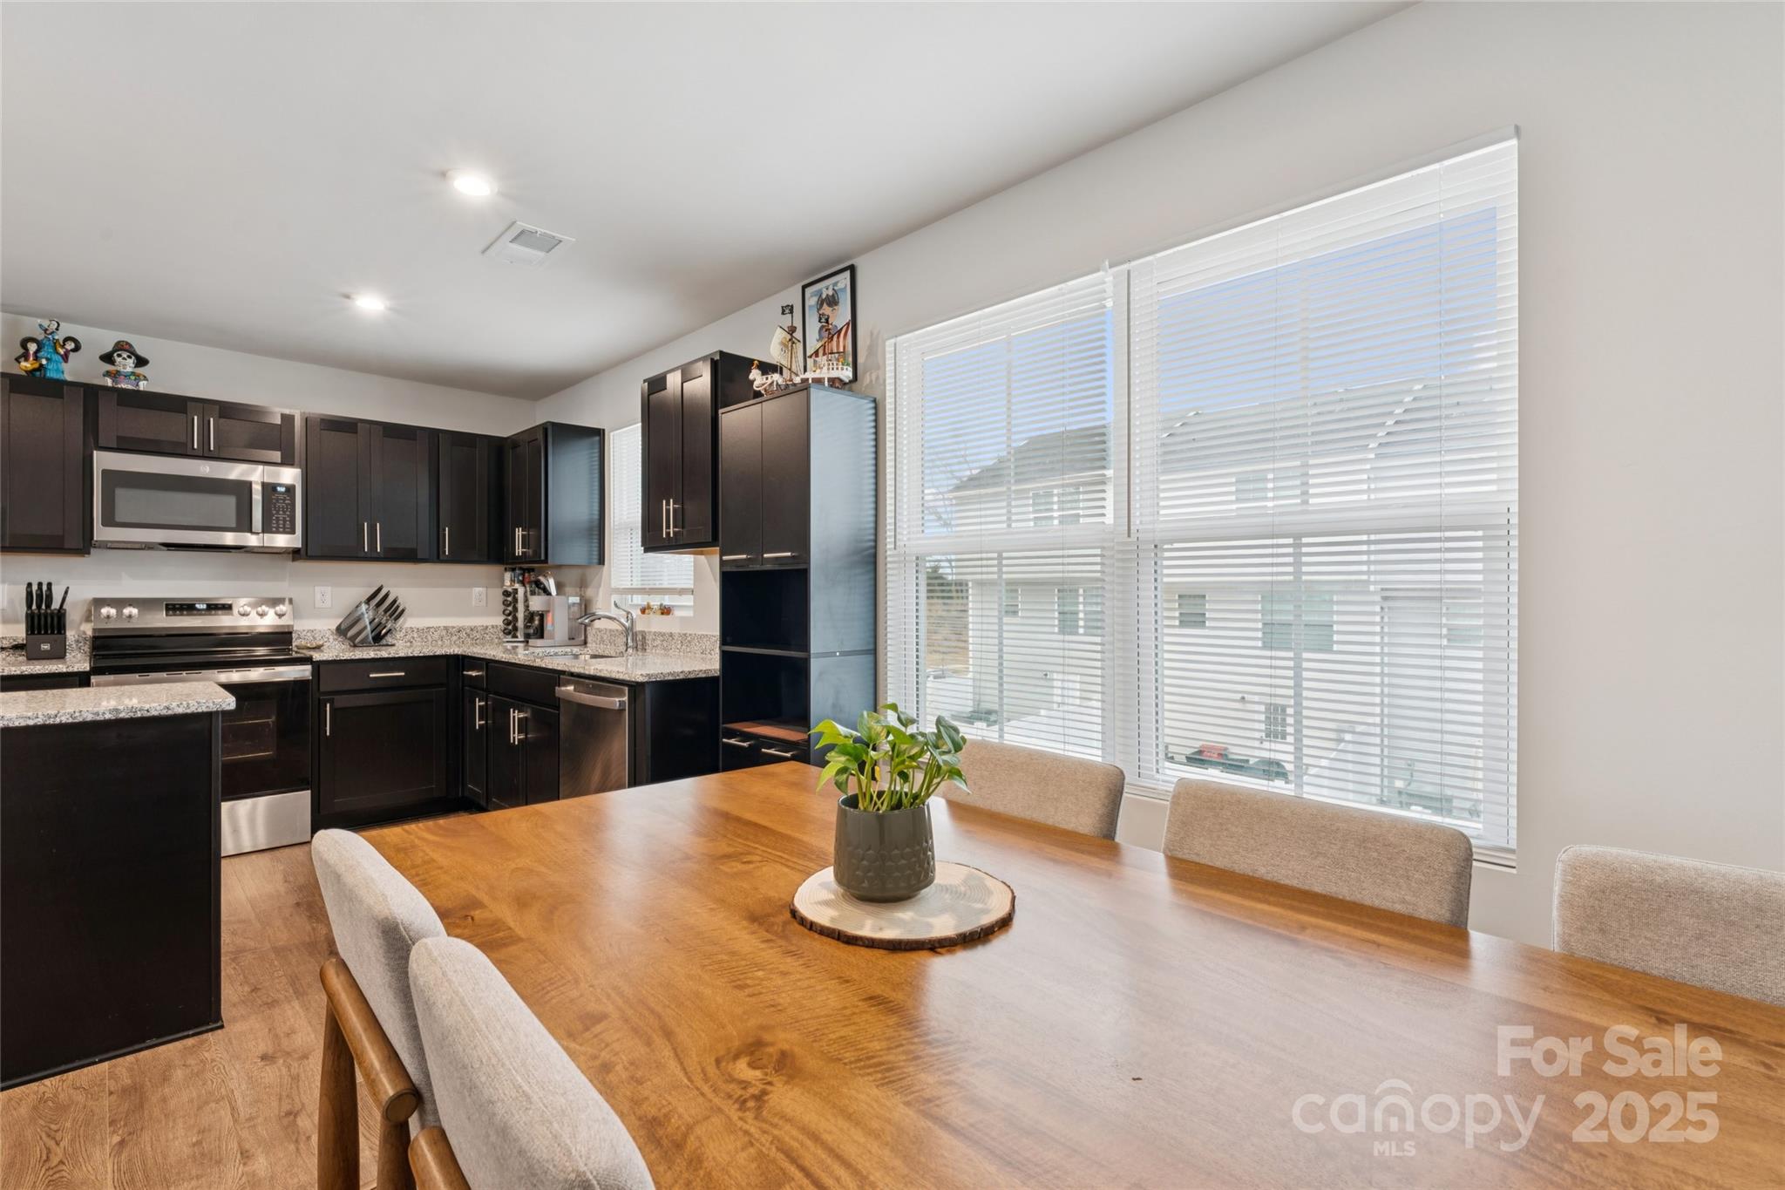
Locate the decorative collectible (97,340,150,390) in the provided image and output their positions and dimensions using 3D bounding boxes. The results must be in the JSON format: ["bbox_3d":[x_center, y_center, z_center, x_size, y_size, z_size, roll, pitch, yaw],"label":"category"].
[{"bbox_3d":[-3.611,-1.064,3.734,0.175,0.230,0.150,0,0,-45],"label":"decorative collectible"}]

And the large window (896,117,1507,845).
[{"bbox_3d":[0.642,-0.198,2.248,0.100,1.443,1.800,0,0,-45],"label":"large window"}]

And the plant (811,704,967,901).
[{"bbox_3d":[-0.005,0.285,1.106,0.215,0.268,0.205,0,0,0],"label":"plant"}]

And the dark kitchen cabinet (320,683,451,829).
[{"bbox_3d":[-2.825,0.820,4.317,0.606,0.685,0.620,0,0,-45],"label":"dark kitchen cabinet"}]

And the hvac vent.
[{"bbox_3d":[-1.312,-1.258,2.859,0.204,0.020,0.350,0,0,-45],"label":"hvac vent"}]

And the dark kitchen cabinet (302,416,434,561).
[{"bbox_3d":[-2.941,-0.567,4.421,0.620,0.766,0.325,0,0,-45],"label":"dark kitchen cabinet"}]

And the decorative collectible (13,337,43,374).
[{"bbox_3d":[-3.820,-1.042,3.506,0.100,0.182,0.094,0,0,31],"label":"decorative collectible"}]

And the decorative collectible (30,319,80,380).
[{"bbox_3d":[-3.776,-1.088,3.584,0.152,0.280,0.130,0,0,-38],"label":"decorative collectible"}]

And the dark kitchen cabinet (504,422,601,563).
[{"bbox_3d":[-2.010,-0.566,4.660,0.324,0.768,0.685,0,0,-45],"label":"dark kitchen cabinet"}]

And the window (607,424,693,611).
[{"bbox_3d":[-1.255,-0.461,4.130,0.055,0.902,0.902,0,0,-45],"label":"window"}]

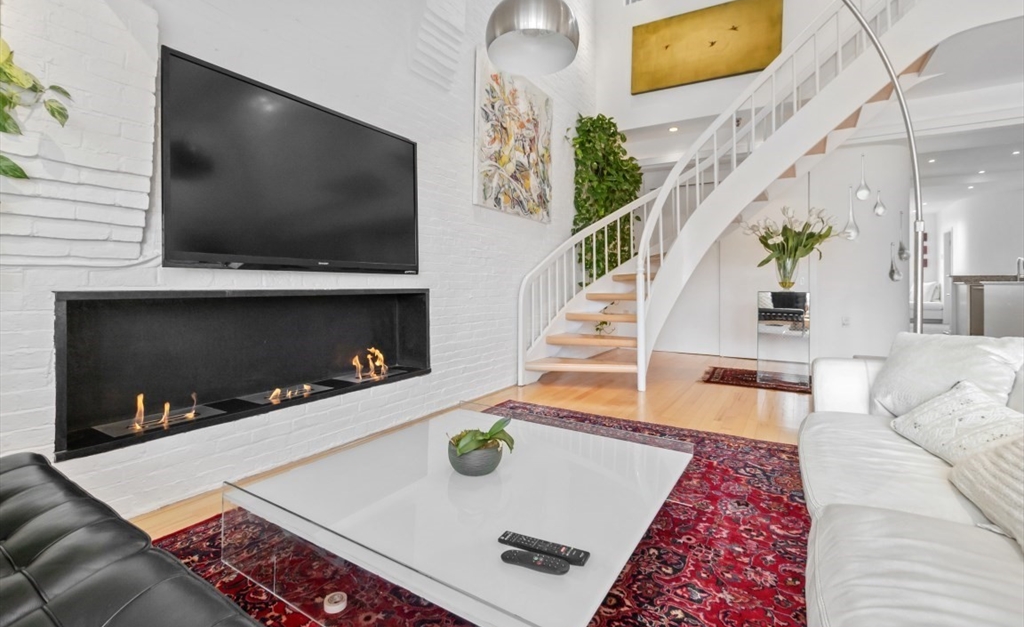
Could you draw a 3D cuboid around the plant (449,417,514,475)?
[{"bbox_3d":[-0.117,0.500,1.640,0.240,0.190,0.210,0,2,0],"label":"plant"}]

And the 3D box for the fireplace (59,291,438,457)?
[{"bbox_3d":[-1.238,0.172,2.386,0.310,0.610,1.880,1,2,33],"label":"fireplace"}]

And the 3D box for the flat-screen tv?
[{"bbox_3d":[-1.046,-0.660,2.302,0.070,0.860,1.380,1,2,33],"label":"flat-screen tv"}]

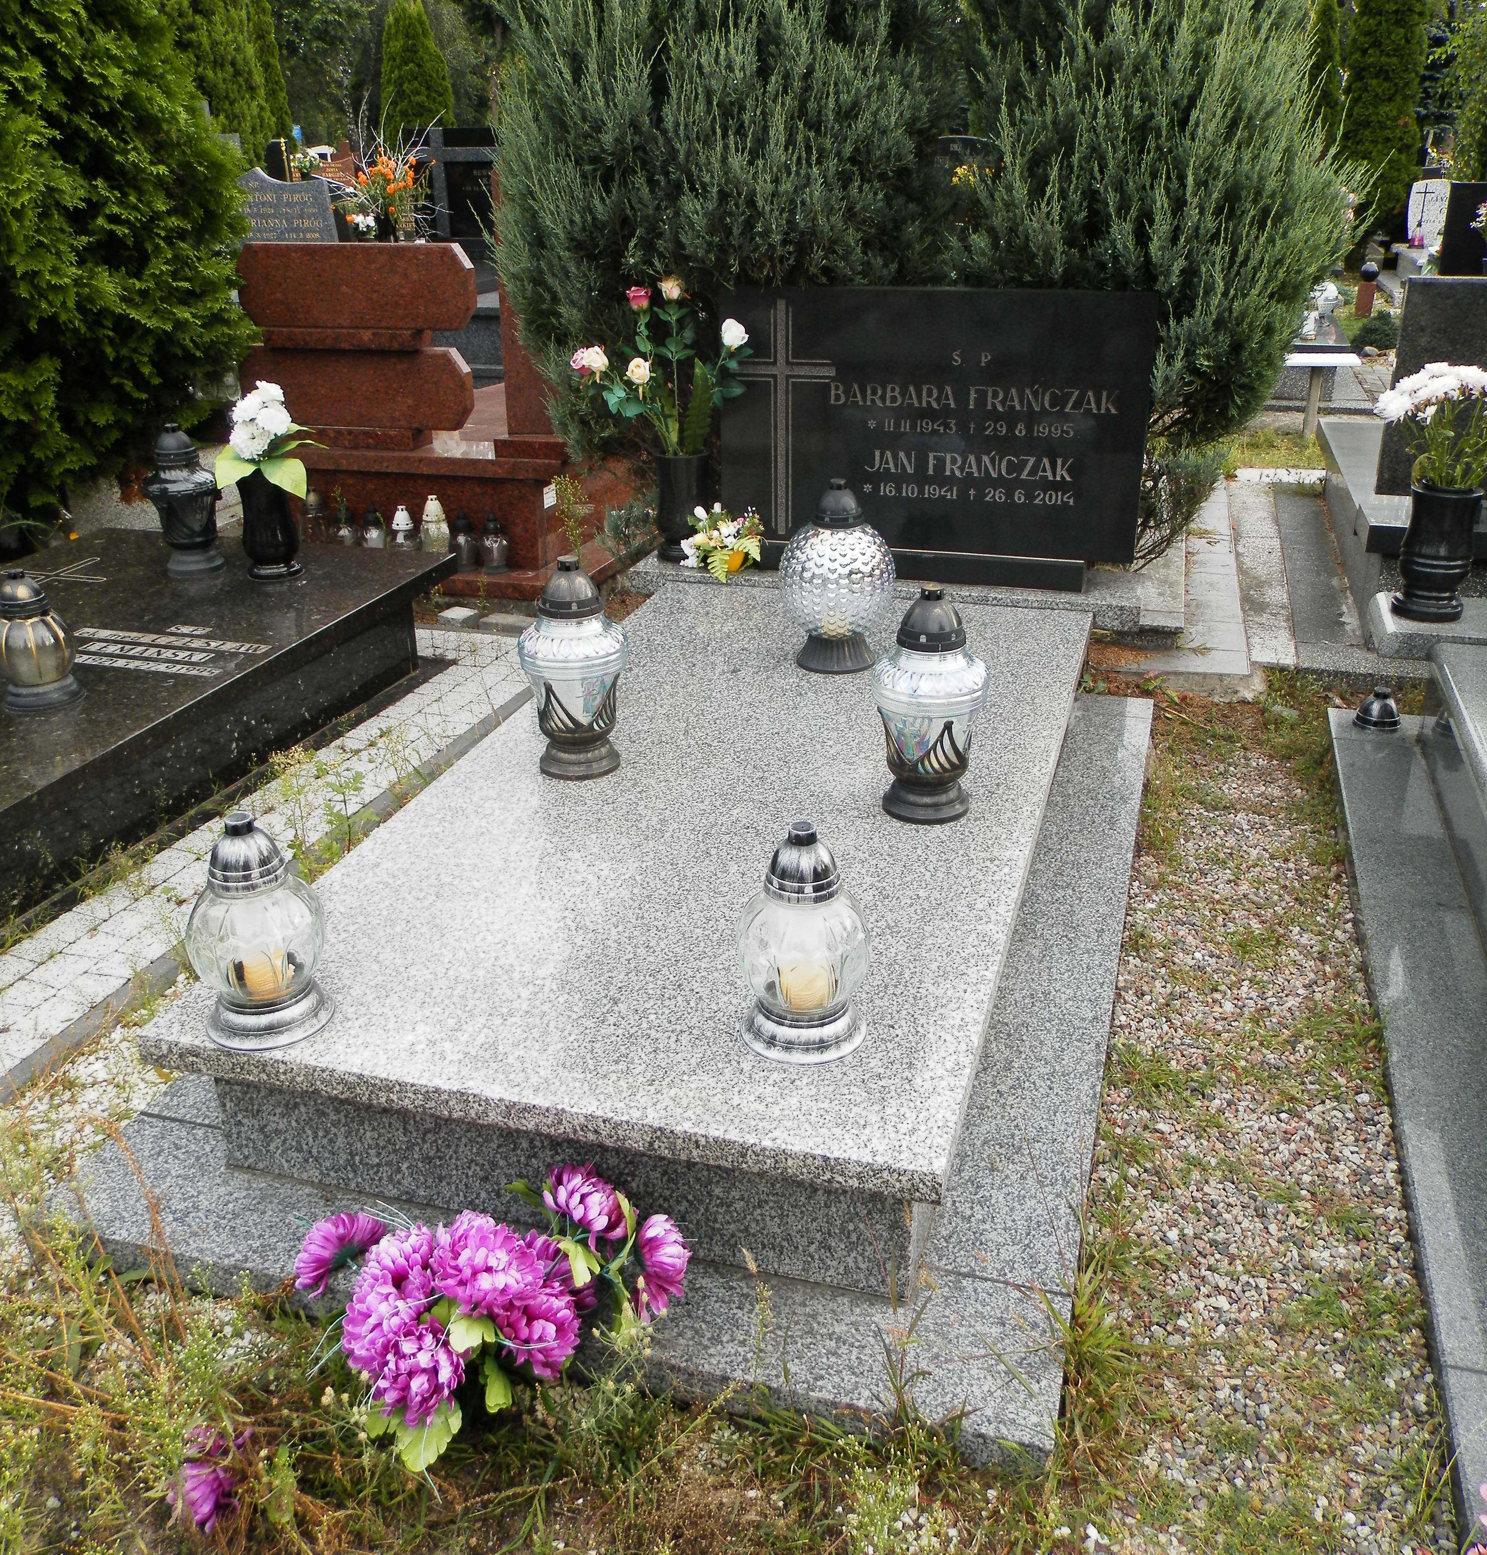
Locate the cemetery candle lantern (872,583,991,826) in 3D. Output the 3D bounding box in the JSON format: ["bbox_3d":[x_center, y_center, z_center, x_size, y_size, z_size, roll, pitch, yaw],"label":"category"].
[{"bbox_3d":[0.296,-0.122,2.267,0.184,0.368,0.184,6,23,16],"label":"cemetery candle lantern"}]

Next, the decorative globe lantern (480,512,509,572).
[{"bbox_3d":[-0.745,-0.715,4.298,0.090,0.175,0.090,6,25,16],"label":"decorative globe lantern"}]

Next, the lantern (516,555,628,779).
[{"bbox_3d":[-0.291,-0.193,2.463,0.184,0.368,0.184,-1,22,0],"label":"lantern"}]

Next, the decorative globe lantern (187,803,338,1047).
[{"bbox_3d":[-0.607,0.177,1.782,0.161,0.277,0.161,6,23,16],"label":"decorative globe lantern"}]

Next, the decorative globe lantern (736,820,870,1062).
[{"bbox_3d":[0.073,0.183,1.723,0.161,0.277,0.161,-1,22,0],"label":"decorative globe lantern"}]

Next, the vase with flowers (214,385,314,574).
[{"bbox_3d":[-1.217,-0.754,3.644,0.238,0.461,0.212,6,25,16],"label":"vase with flowers"}]

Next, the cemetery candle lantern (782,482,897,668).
[{"bbox_3d":[0.198,-0.431,3.018,0.244,0.384,0.244,-1,25,1],"label":"cemetery candle lantern"}]

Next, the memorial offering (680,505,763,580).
[{"bbox_3d":[-0.055,-0.575,3.498,0.195,0.160,0.150,6,23,16],"label":"memorial offering"}]

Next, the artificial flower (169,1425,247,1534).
[{"bbox_3d":[-0.559,0.735,1.496,0.087,0.092,0.092,6,23,16],"label":"artificial flower"}]

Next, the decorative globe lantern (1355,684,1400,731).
[{"bbox_3d":[1.399,-0.160,3.146,0.111,0.085,0.111,6,25,16],"label":"decorative globe lantern"}]

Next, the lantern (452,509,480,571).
[{"bbox_3d":[-0.835,-0.723,4.312,0.093,0.182,0.093,6,25,16],"label":"lantern"}]

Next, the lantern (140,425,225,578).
[{"bbox_3d":[-1.452,-0.722,3.712,0.196,0.358,0.191,6,25,16],"label":"lantern"}]

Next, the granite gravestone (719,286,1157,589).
[{"bbox_3d":[0.430,-0.796,3.353,0.990,0.657,0.102,6,23,16],"label":"granite gravestone"}]

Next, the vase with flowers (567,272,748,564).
[{"bbox_3d":[-0.207,-0.877,3.556,0.440,0.670,0.300,6,23,16],"label":"vase with flowers"}]

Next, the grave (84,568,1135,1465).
[{"bbox_3d":[0.027,0.113,2.589,1.298,0.235,2.173,6,26,16],"label":"grave"}]

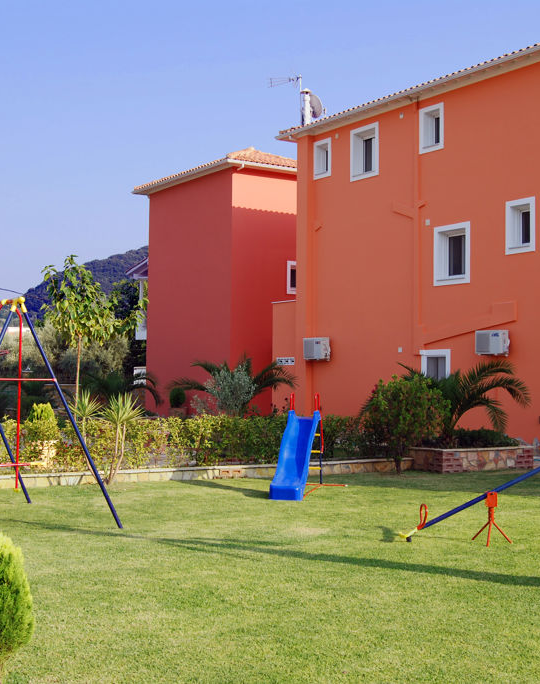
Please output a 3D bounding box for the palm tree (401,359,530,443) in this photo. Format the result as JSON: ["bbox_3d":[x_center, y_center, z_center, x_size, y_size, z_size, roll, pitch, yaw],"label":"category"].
[{"bbox_3d":[3.471,1.115,17.538,2.429,1.559,2.100,0,-2,11],"label":"palm tree"}]

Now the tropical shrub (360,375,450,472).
[{"bbox_3d":[2.251,1.361,15.958,1.385,1.616,1.350,0,-2,8],"label":"tropical shrub"}]

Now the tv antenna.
[{"bbox_3d":[0.770,-6.999,28.100,1.550,1.550,0.800,0,-2,15],"label":"tv antenna"}]

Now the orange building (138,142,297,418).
[{"bbox_3d":[-0.636,-2.035,36.180,6.750,9.960,7.350,2,-3,-34],"label":"orange building"}]

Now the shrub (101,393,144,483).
[{"bbox_3d":[-2.180,1.411,14.299,0.665,1.330,0.650,1,-2,-9],"label":"shrub"}]

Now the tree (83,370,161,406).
[{"bbox_3d":[-4.365,1.499,28.440,2.410,1.381,2.200,1,-2,-9],"label":"tree"}]

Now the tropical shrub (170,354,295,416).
[{"bbox_3d":[-0.978,1.406,25.490,3.200,2.100,3.000,1,-2,0],"label":"tropical shrub"}]

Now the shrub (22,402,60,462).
[{"bbox_3d":[-3.504,1.389,14.773,0.550,0.931,0.560,1,-2,-13],"label":"shrub"}]

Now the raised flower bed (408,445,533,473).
[{"bbox_3d":[3.490,2.072,17.442,2.120,0.410,1.300,2,-3,-32],"label":"raised flower bed"}]

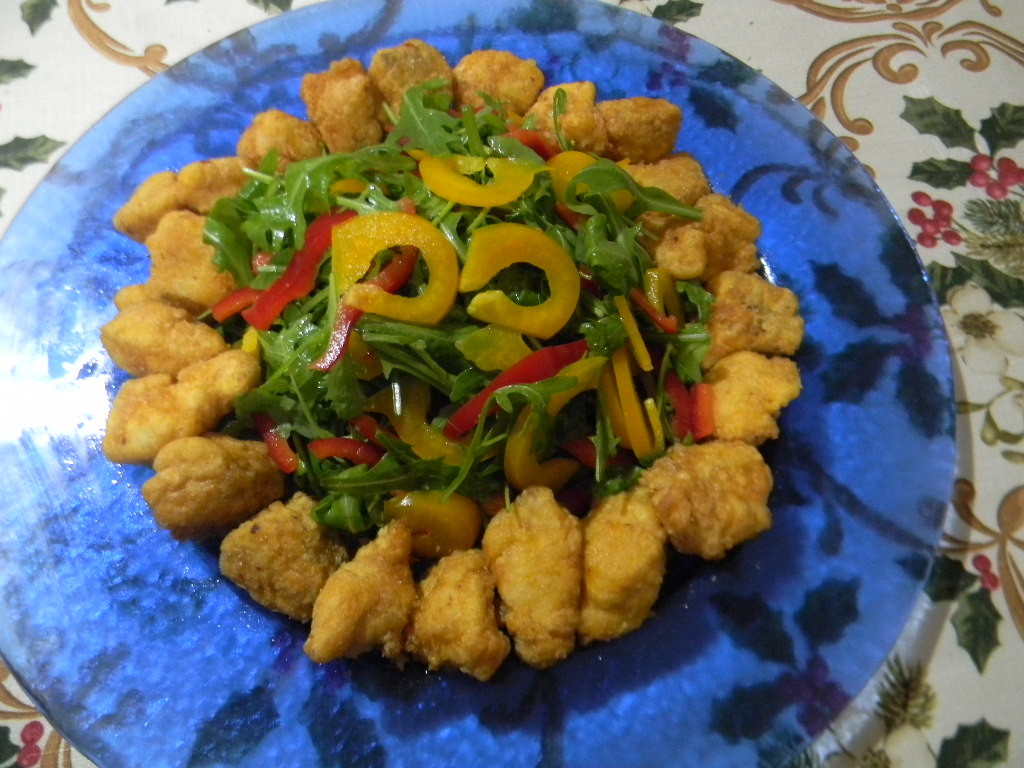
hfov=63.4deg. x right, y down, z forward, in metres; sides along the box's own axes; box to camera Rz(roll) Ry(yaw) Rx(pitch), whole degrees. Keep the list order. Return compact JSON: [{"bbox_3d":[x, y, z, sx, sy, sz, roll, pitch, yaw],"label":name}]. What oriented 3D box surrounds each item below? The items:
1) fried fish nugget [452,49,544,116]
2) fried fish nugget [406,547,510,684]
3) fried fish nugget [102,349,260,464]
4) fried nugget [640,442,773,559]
[{"bbox_3d":[-0.006,-0.130,0.365,0.040,0.027,0.032,1,64,0],"label":"fried fish nugget"},{"bbox_3d":[-0.017,0.076,0.271,0.032,0.025,0.040,4,63,1],"label":"fried fish nugget"},{"bbox_3d":[-0.123,0.009,0.309,0.057,0.026,0.030,-32,69,-16],"label":"fried fish nugget"},{"bbox_3d":[0.069,0.039,0.290,0.042,0.031,0.039,-14,64,-7],"label":"fried nugget"}]

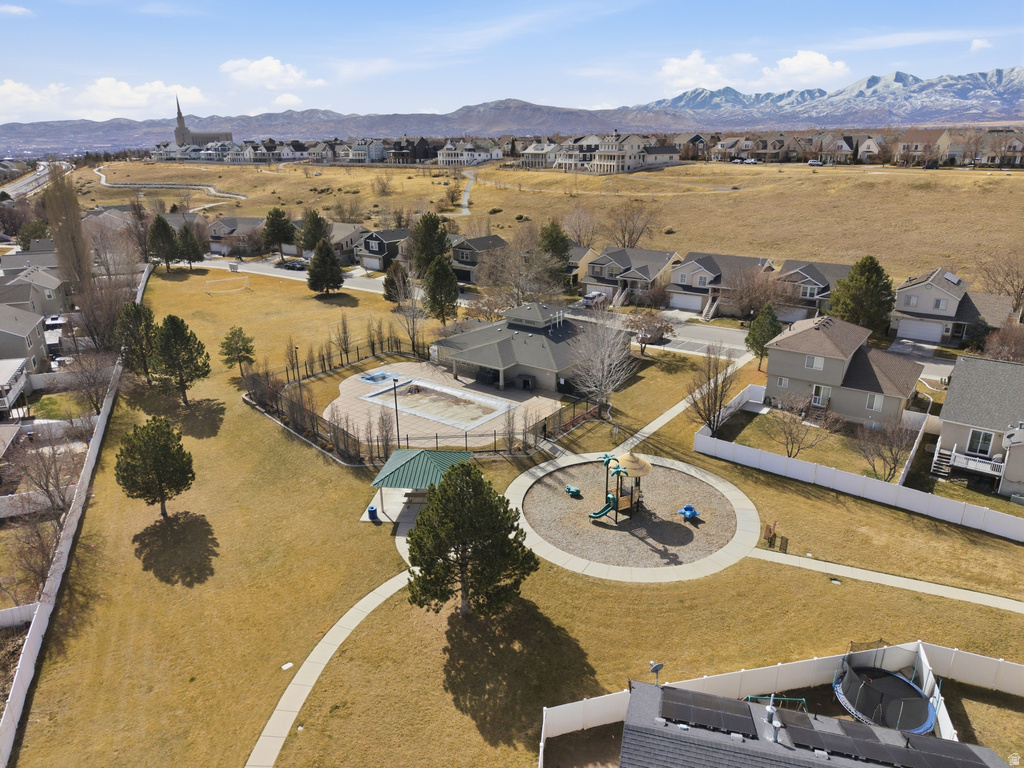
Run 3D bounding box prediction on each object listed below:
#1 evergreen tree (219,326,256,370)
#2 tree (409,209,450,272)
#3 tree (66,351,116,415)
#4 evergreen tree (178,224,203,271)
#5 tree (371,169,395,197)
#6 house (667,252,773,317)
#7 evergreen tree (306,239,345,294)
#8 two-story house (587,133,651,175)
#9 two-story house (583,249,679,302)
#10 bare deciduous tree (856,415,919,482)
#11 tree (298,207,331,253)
[{"bbox_3d":[-32.994,-3.875,85.466,4.570,6.290,4.570,0,20,0],"label":"evergreen tree"},{"bbox_3d":[-15.330,-26.026,132.736,7.994,12.542,7.994,0,20,0],"label":"tree"},{"bbox_3d":[-43.322,0.115,73.417,4.708,7.178,4.708,-1,18,0],"label":"tree"},{"bbox_3d":[-65.287,-27.724,144.292,5.369,9.245,5.369,0,20,0],"label":"evergreen tree"},{"bbox_3d":[-43.703,-68.022,239.787,8.100,8.750,8.100,0,20,0],"label":"tree"},{"bbox_3d":[32.158,-16.479,111.985,12.800,7.900,13.000,12,23,31],"label":"house"},{"bbox_3d":[-32.028,-20.130,121.929,6.354,9.628,6.354,0,20,0],"label":"evergreen tree"},{"bbox_3d":[34.238,-71.603,222.000,13.000,11.900,11.000,-10,21,-27],"label":"two-story house"},{"bbox_3d":[19.846,-17.827,115.763,12.500,7.600,12.300,13,23,36],"label":"two-story house"},{"bbox_3d":[30.368,5.517,57.090,4.657,6.221,4.657,-1,18,0],"label":"bare deciduous tree"},{"bbox_3d":[-41.178,-30.713,148.221,6.792,11.369,6.792,0,20,0],"label":"tree"}]

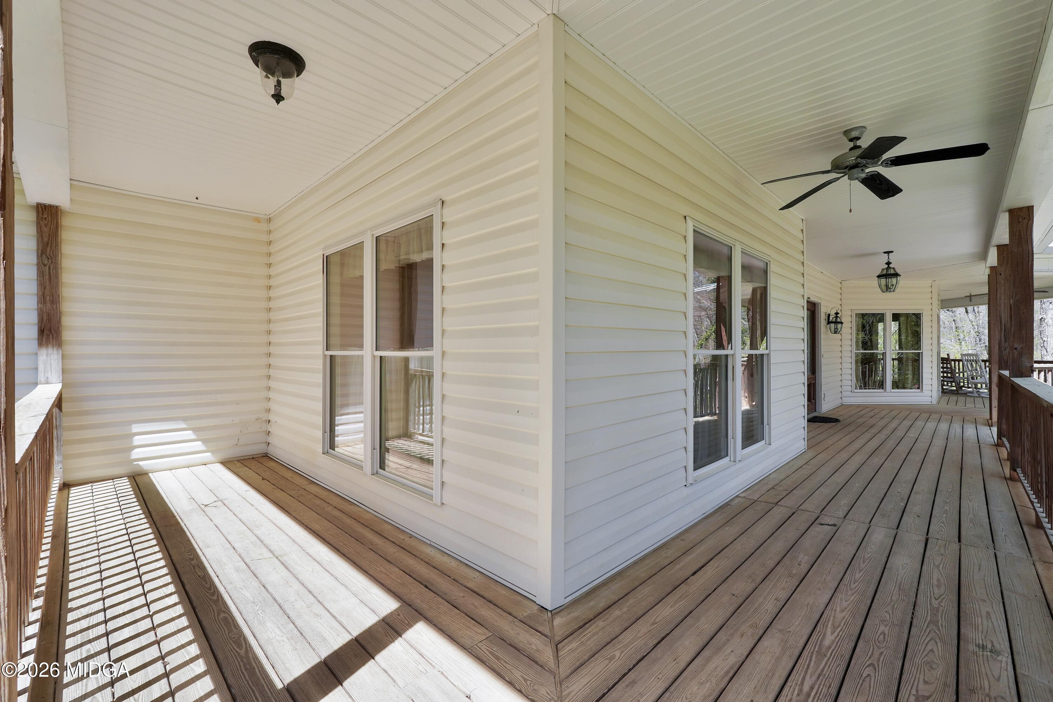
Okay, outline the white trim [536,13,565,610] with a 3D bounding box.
[{"bbox_3d":[0.113,-0.183,2.081,0.088,2.749,0.088,0,0,45],"label":"white trim"}]

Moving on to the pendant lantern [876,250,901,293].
[{"bbox_3d":[5.645,-1.224,6.842,0.286,0.633,0.286,0,0,45],"label":"pendant lantern"}]

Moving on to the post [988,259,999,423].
[{"bbox_3d":[7.516,-0.059,7.010,0.140,2.529,0.140,0,0,45],"label":"post"}]

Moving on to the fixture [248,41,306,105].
[{"bbox_3d":[-1.312,-1.426,2.319,0.260,0.255,0.260,0,0,45],"label":"fixture"}]

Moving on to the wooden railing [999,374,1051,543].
[{"bbox_3d":[4.193,0.713,3.656,0.155,0.935,5.100,0,0,45],"label":"wooden railing"}]

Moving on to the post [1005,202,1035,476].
[{"bbox_3d":[4.590,-0.061,4.068,0.143,2.514,0.140,0,0,45],"label":"post"}]

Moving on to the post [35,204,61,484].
[{"bbox_3d":[-4.136,-0.036,3.811,0.140,2.474,0.140,0,0,45],"label":"post"}]

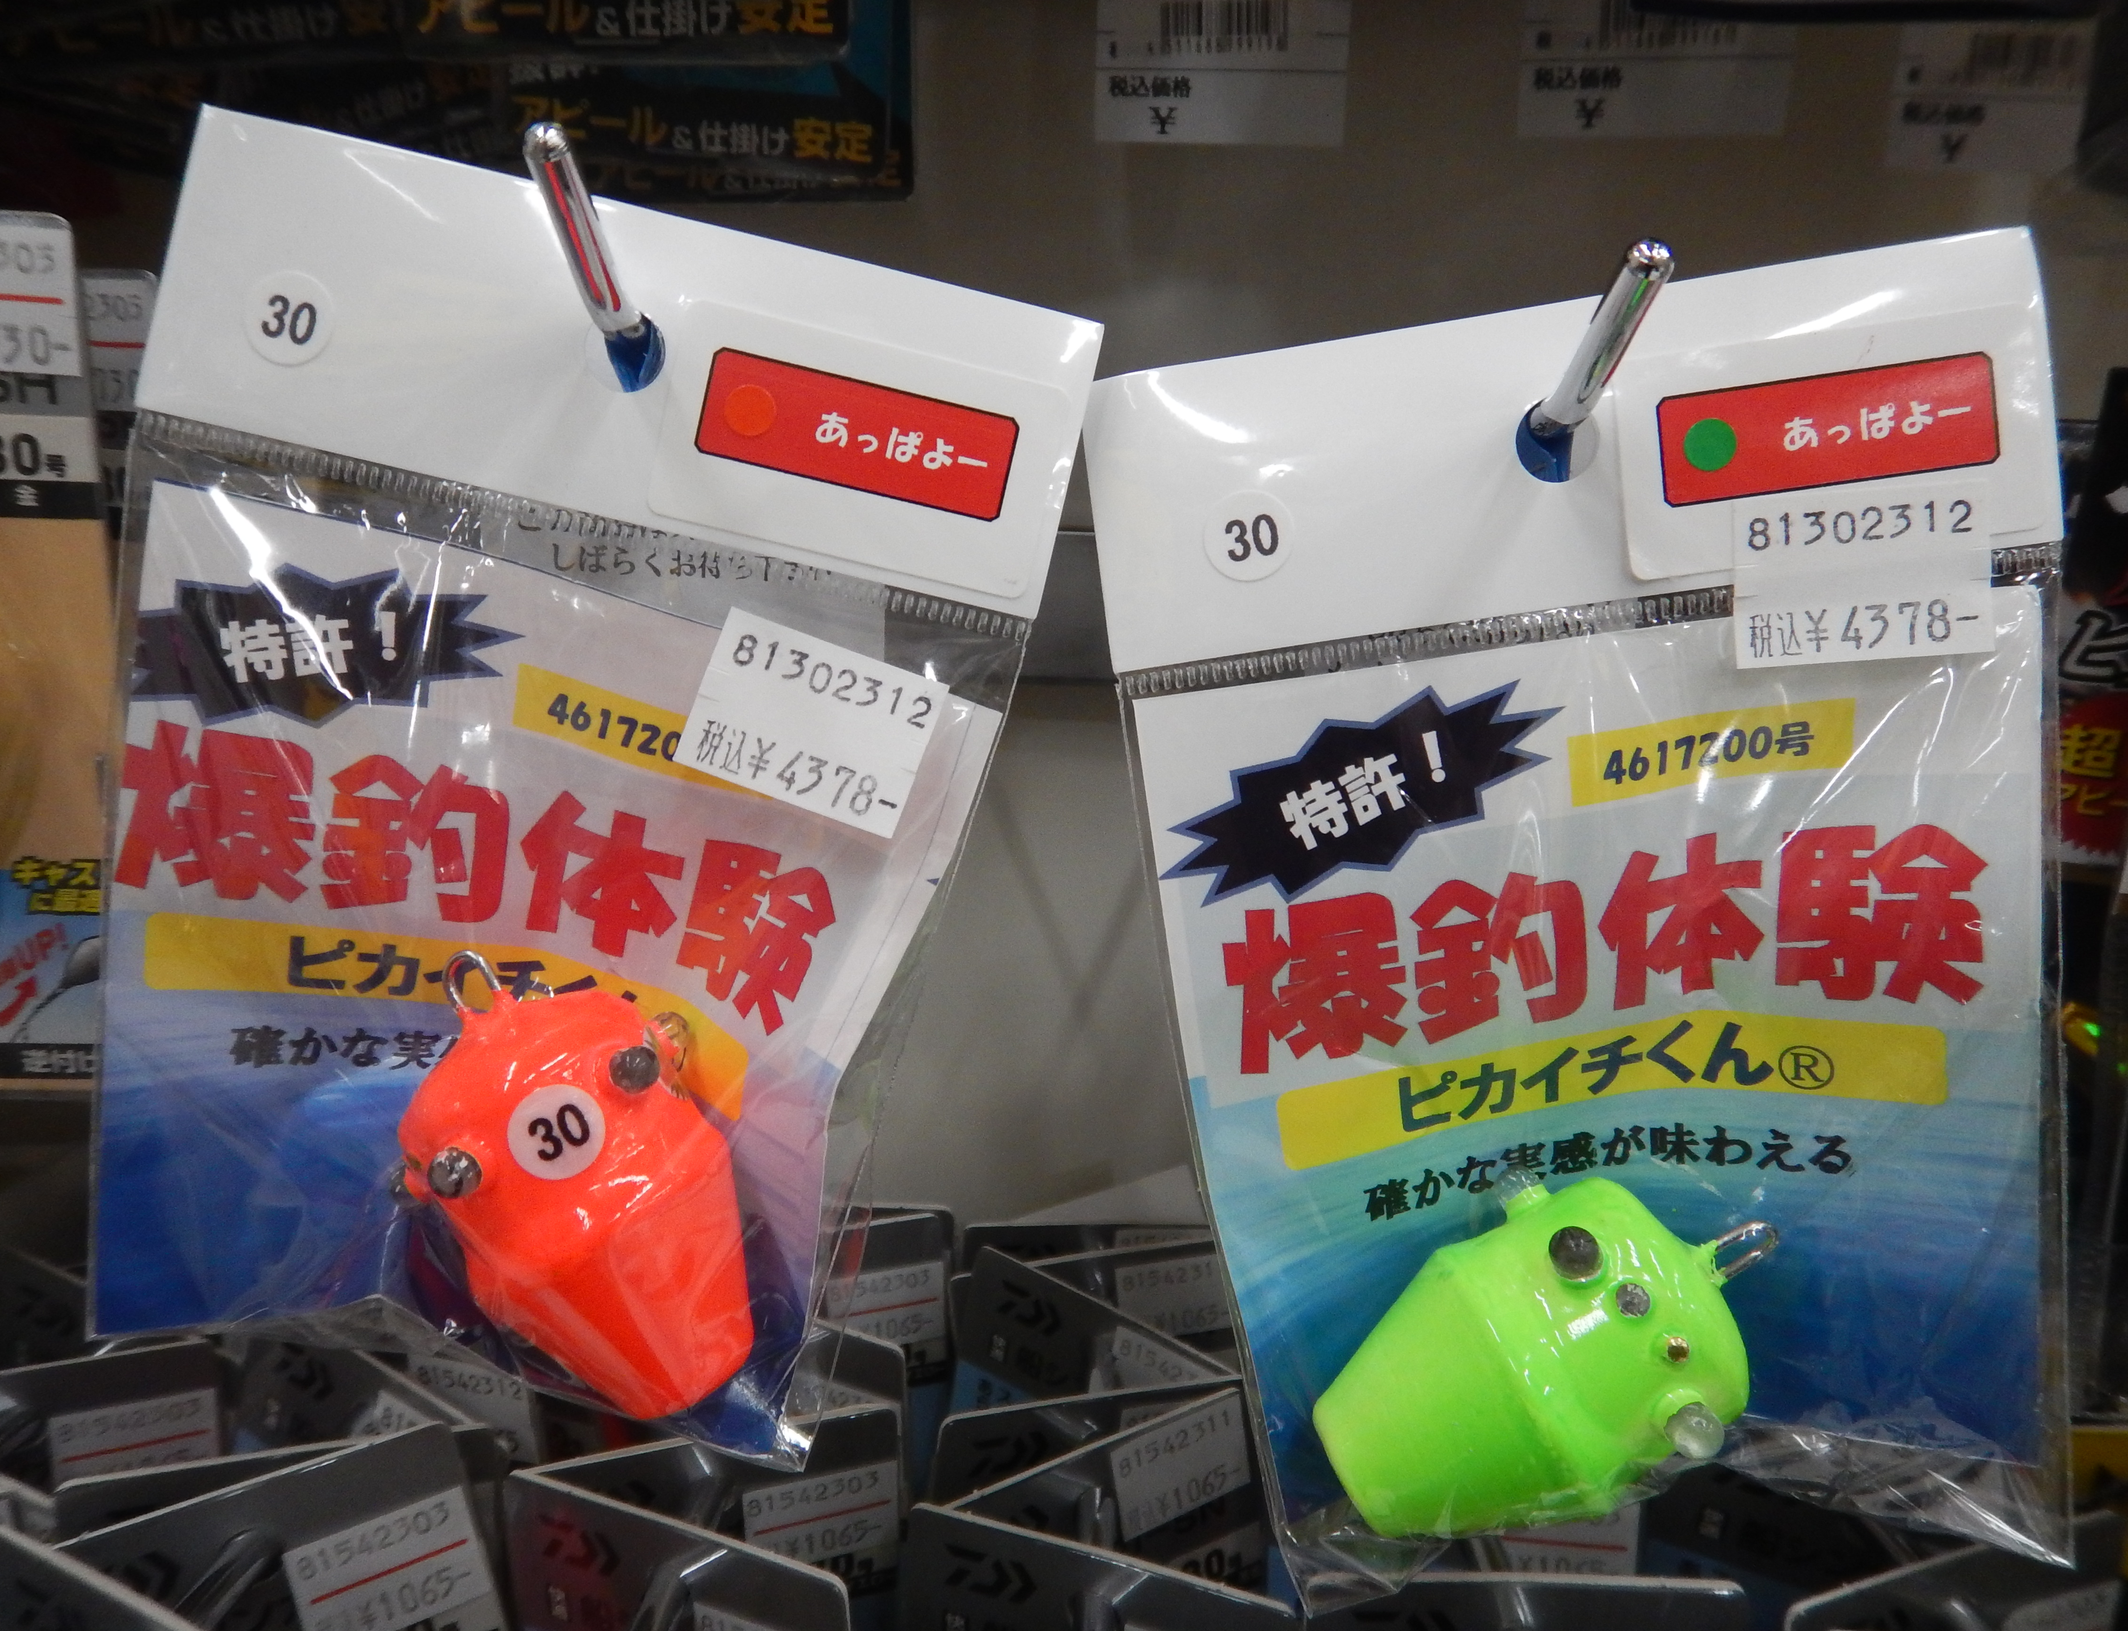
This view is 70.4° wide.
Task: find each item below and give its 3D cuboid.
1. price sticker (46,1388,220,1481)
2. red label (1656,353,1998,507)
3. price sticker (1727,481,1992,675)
[{"bbox_3d":[-0.148,0.101,0.241,0.023,0.016,0.001,-3,13,-25],"label":"price sticker"},{"bbox_3d":[0.072,-0.036,0.143,0.032,0.010,0.001,-8,6,3],"label":"red label"},{"bbox_3d":[0.076,-0.023,0.143,0.023,0.016,0.001,-4,6,6],"label":"price sticker"}]

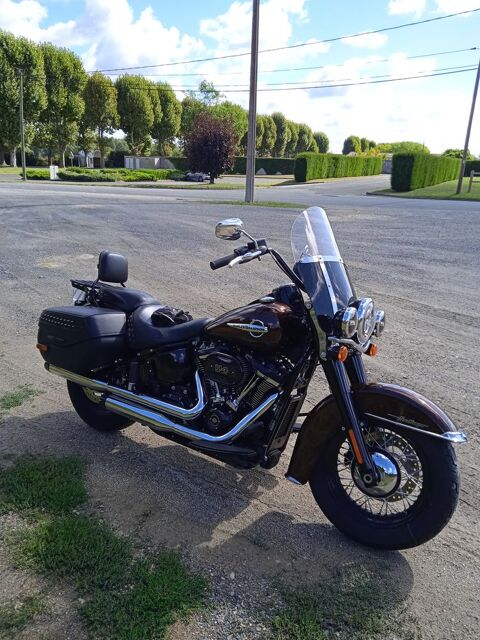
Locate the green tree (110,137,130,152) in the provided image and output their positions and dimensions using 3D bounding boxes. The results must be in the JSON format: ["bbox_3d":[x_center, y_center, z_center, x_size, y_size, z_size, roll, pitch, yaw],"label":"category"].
[{"bbox_3d":[-23.182,-32.623,100.012,4.450,5.700,4.450,1,17,0],"label":"green tree"}]

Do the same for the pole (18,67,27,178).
[{"bbox_3d":[-14.630,-13.038,34.822,0.320,7.080,0.320,1,17,0],"label":"pole"}]

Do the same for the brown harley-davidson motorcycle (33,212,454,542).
[{"bbox_3d":[-0.075,0.128,2.430,2.370,1.350,0.920,12,20,31],"label":"brown harley-davidson motorcycle"}]

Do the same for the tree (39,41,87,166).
[{"bbox_3d":[-21.330,-25.662,62.387,5.910,14.010,5.910,1,17,0],"label":"tree"}]

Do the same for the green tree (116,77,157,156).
[{"bbox_3d":[-15.069,-28.668,75.012,5.950,12.620,5.950,1,17,0],"label":"green tree"}]

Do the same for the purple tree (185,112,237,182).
[{"bbox_3d":[-2.035,-11.800,35.616,3.576,4.612,3.576,1,17,0],"label":"purple tree"}]

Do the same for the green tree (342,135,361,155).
[{"bbox_3d":[33.356,-51.144,156.688,5.421,9.424,5.421,1,17,0],"label":"green tree"}]

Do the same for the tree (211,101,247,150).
[{"bbox_3d":[-2.028,-34.360,96.152,7.021,11.859,7.021,1,17,0],"label":"tree"}]

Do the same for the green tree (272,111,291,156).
[{"bbox_3d":[9.205,-41.964,120.946,4.655,12.131,4.655,1,17,0],"label":"green tree"}]

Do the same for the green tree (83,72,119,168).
[{"bbox_3d":[-18.572,-26.888,70.303,5.136,12.261,5.136,1,17,0],"label":"green tree"}]

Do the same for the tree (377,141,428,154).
[{"bbox_3d":[25.465,-25.522,80.879,8.260,4.750,8.260,1,17,0],"label":"tree"}]

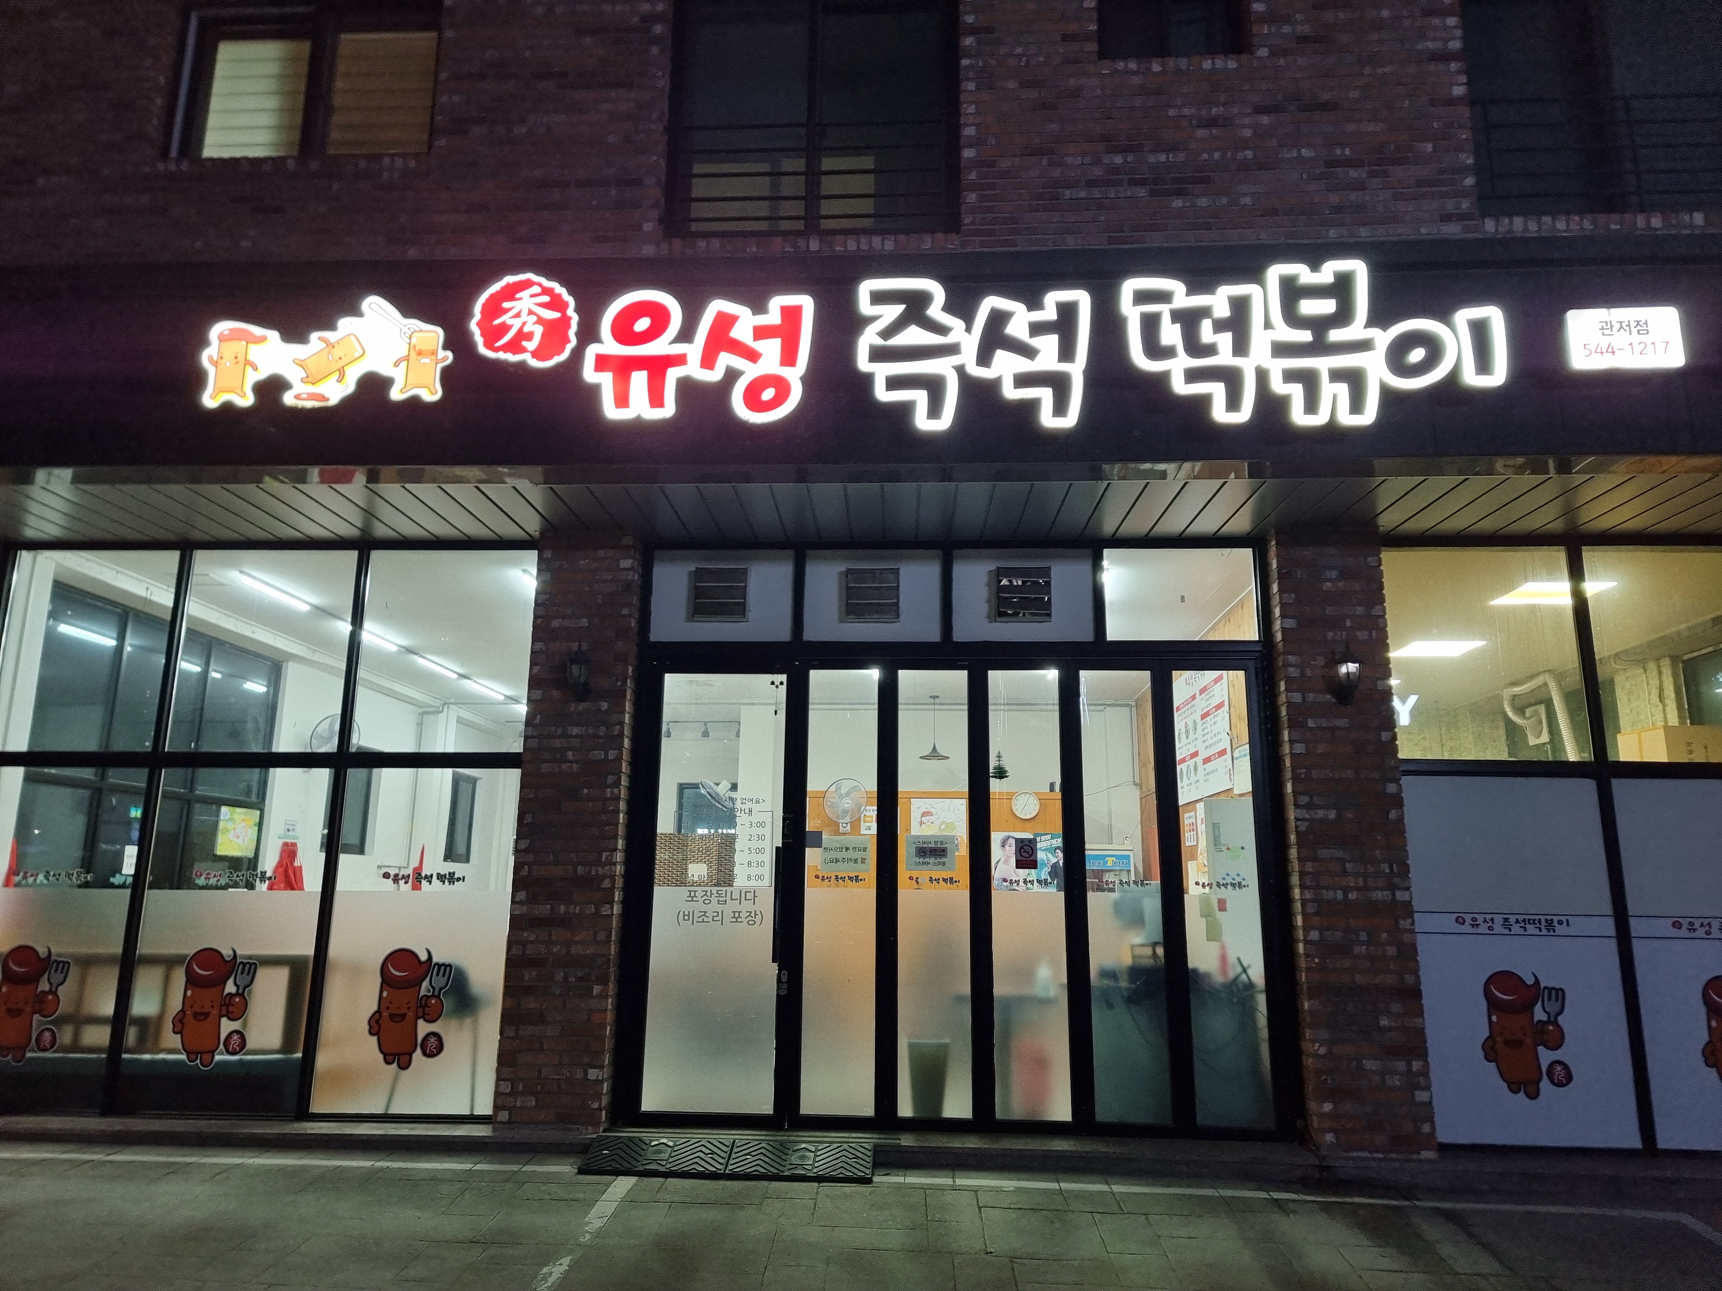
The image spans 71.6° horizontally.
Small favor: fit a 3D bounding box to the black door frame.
[{"bbox_3d":[0.537,1.054,7.082,3.848,3.475,0.130,0,-12,3],"label":"black door frame"}]

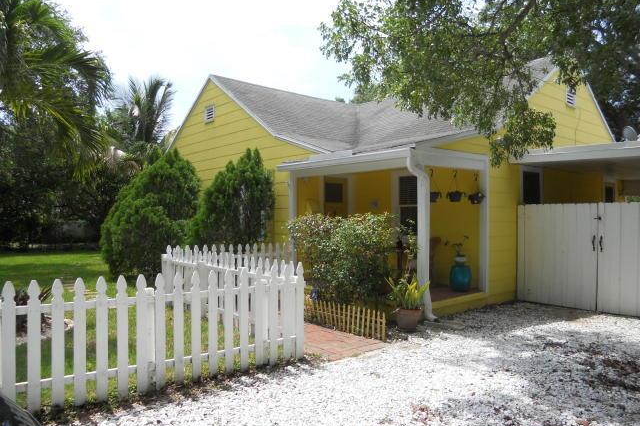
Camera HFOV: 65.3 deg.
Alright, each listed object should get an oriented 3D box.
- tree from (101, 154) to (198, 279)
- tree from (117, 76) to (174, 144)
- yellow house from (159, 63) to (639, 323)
[{"bbox_3d":[-4.611,-0.021,13.500,2.400,3.400,2.600,0,0,-40],"label":"tree"},{"bbox_3d":[-8.040,-2.277,23.000,2.900,8.000,2.900,0,0,-40],"label":"tree"},{"bbox_3d":[1.700,-0.991,14.336,9.350,5.350,10.250,0,0,-40],"label":"yellow house"}]

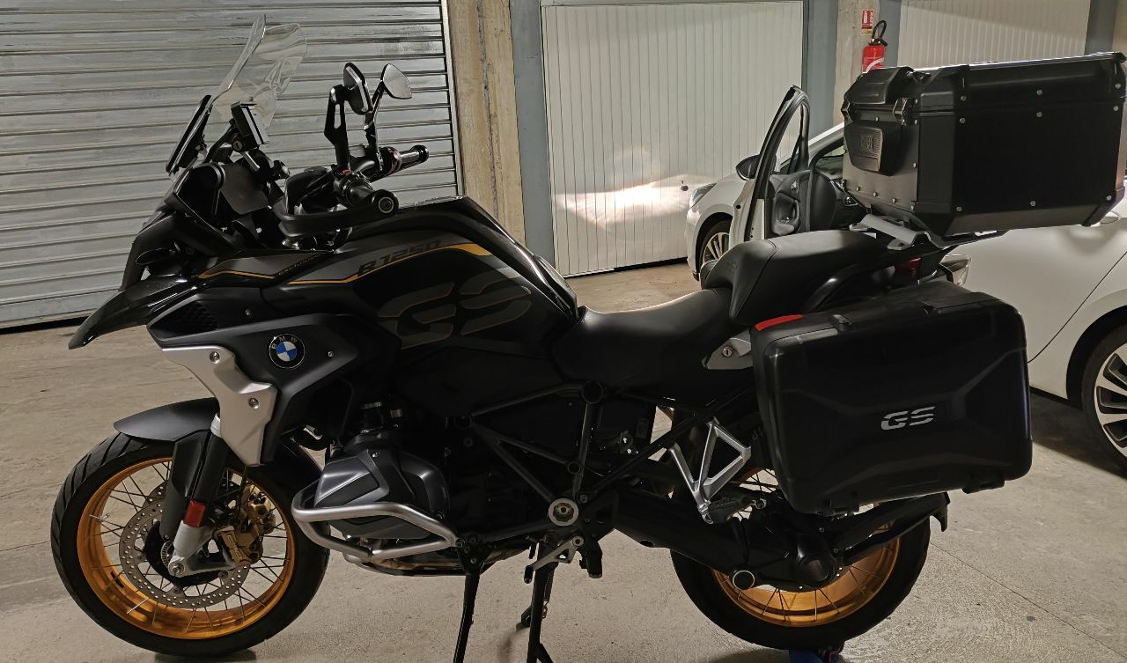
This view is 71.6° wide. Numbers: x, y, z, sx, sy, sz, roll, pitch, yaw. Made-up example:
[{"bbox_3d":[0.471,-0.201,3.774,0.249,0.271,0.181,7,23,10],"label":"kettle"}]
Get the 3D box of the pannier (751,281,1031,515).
[{"bbox_3d":[0.611,0.113,1.511,0.460,0.350,0.250,-10,14,3],"label":"pannier"}]

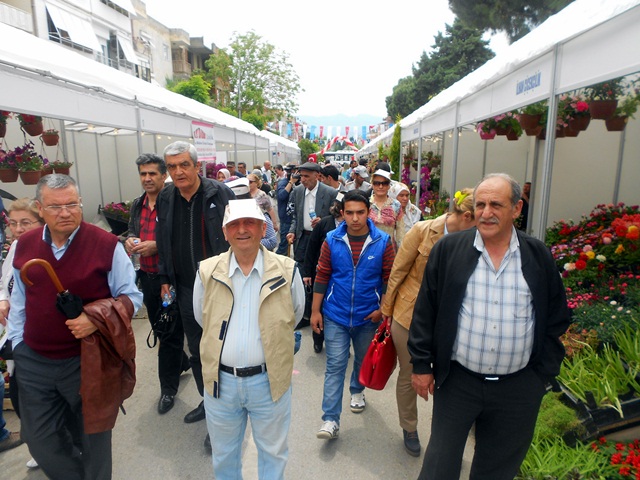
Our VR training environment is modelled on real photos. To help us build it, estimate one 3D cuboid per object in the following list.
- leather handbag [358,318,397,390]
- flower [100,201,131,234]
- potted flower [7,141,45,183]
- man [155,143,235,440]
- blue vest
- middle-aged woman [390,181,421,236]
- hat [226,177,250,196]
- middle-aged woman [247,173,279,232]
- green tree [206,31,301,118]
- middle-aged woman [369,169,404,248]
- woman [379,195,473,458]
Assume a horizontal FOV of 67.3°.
[{"bbox_3d":[0.325,0.648,2.720,0.160,0.390,0.300,14,10,19],"label":"leather handbag"},{"bbox_3d":[-2.599,-0.277,6.200,0.420,0.420,0.480,6,12,36],"label":"flower"},{"bbox_3d":[-2.931,-0.774,4.800,0.360,0.420,0.340,-6,11,-26],"label":"potted flower"},{"bbox_3d":[-0.628,0.374,2.699,0.540,1.817,0.420,0,10,3],"label":"man"},{"bbox_3d":[0.213,0.195,2.880,0.410,0.620,0.280,0,10,3],"label":"blue vest"},{"bbox_3d":[0.877,0.154,4.947,0.460,1.463,0.340,-2,10,-6],"label":"middle-aged woman"},{"bbox_3d":[-0.695,-0.456,4.100,0.240,0.160,0.270,3,10,22],"label":"hat"},{"bbox_3d":[-0.666,-0.015,5.777,0.360,1.555,0.450,-10,13,-44],"label":"middle-aged woman"},{"bbox_3d":[-4.578,-9.249,33.923,6.800,10.458,6.800,-1,10,0],"label":"green tree"},{"bbox_3d":[0.542,0.189,4.293,0.460,1.621,0.340,0,10,3],"label":"middle-aged woman"},{"bbox_3d":[0.653,0.485,2.741,0.560,1.552,0.420,-3,10,-14],"label":"woman"}]

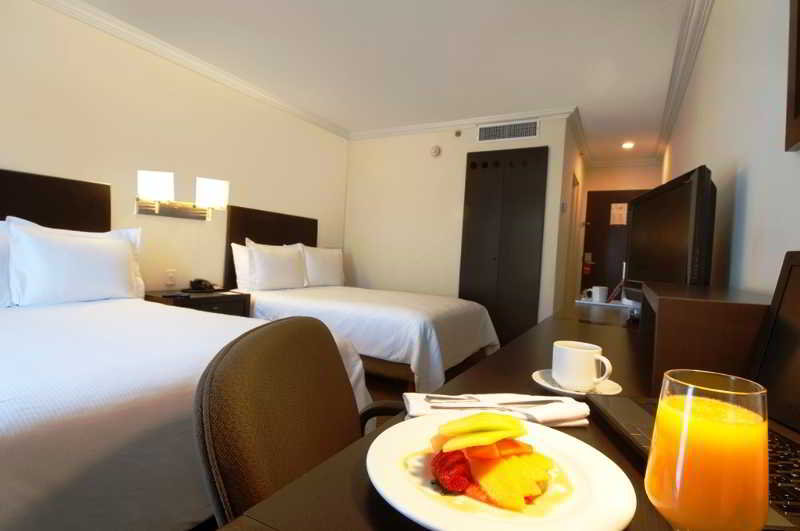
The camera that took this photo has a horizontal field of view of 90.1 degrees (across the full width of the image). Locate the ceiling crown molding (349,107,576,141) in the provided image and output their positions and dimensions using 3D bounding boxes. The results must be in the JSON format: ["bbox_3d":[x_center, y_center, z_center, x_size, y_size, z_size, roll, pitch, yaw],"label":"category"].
[{"bbox_3d":[0.531,-1.592,4.588,2.745,0.080,0.090,4,2,30],"label":"ceiling crown molding"}]

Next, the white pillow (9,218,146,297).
[{"bbox_3d":[-1.978,-0.015,2.498,0.190,0.480,0.700,-8,-4,30],"label":"white pillow"}]

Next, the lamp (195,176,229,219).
[{"bbox_3d":[-1.585,-0.549,3.329,0.290,0.350,0.260,4,2,30],"label":"lamp"}]

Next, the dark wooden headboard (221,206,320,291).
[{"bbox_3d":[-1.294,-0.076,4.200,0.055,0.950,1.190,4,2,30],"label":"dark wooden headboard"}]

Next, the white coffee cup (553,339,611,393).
[{"bbox_3d":[0.316,0.177,0.697,0.097,0.073,0.079,4,2,22],"label":"white coffee cup"}]

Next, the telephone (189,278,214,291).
[{"bbox_3d":[-1.655,0.162,3.324,0.190,0.100,0.200,4,2,30],"label":"telephone"}]

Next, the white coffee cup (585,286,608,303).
[{"bbox_3d":[1.045,0.155,2.120,0.112,0.079,0.081,3,2,6],"label":"white coffee cup"}]

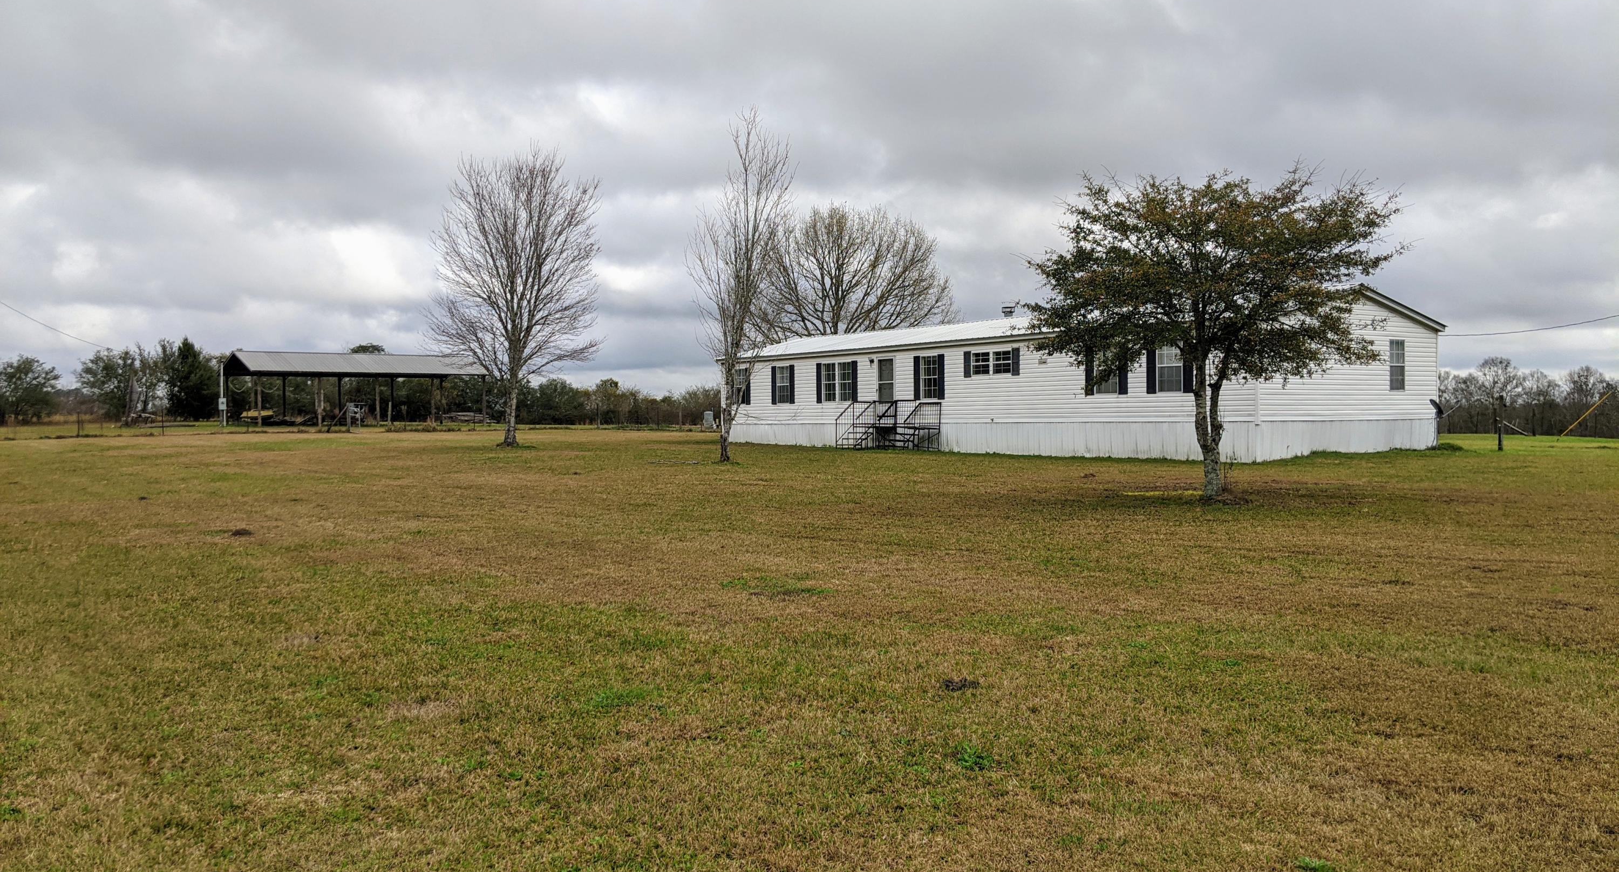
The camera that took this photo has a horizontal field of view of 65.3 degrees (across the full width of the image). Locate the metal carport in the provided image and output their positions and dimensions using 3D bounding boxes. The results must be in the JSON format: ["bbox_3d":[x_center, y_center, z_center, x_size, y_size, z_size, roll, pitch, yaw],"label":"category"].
[{"bbox_3d":[-30.390,-3.033,84.664,15.200,4.650,7.500,-1,1,-38],"label":"metal carport"}]

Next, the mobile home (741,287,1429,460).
[{"bbox_3d":[6.677,-1.628,40.428,8.470,4.243,23.428,-1,1,-36],"label":"mobile home"}]

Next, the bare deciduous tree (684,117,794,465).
[{"bbox_3d":[-1.684,-3.715,31.145,2.656,8.734,2.500,-1,1,-3],"label":"bare deciduous tree"}]

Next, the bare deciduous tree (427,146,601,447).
[{"bbox_3d":[-10.275,-4.882,43.934,6.082,10.467,5.900,-1,1,-13],"label":"bare deciduous tree"}]

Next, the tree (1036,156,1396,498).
[{"bbox_3d":[6.099,-1.565,18.968,5.614,5.034,5.300,0,1,18],"label":"tree"}]

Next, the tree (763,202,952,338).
[{"bbox_3d":[2.544,-5.705,61.928,9.377,11.395,9.300,-1,1,2],"label":"tree"}]

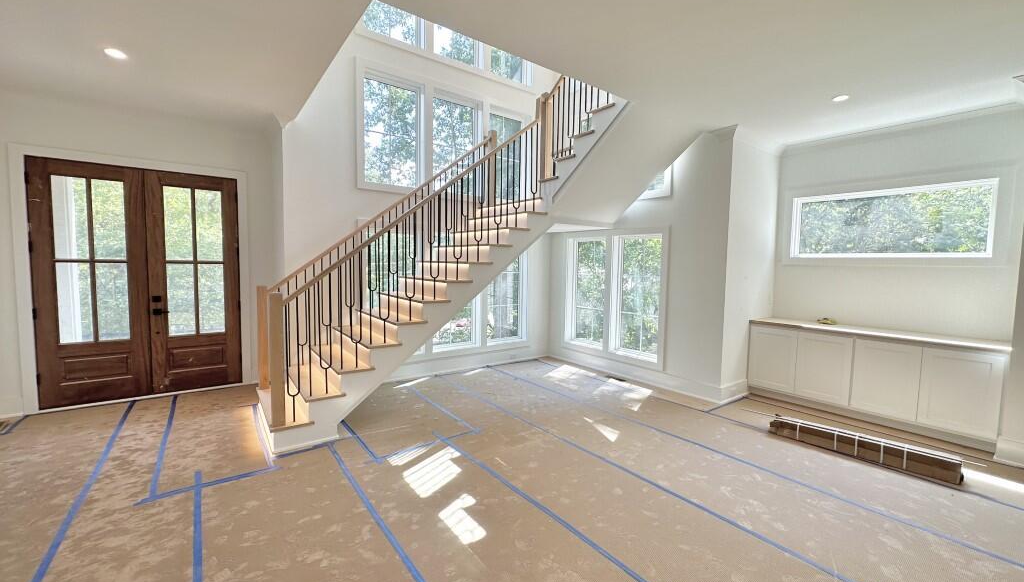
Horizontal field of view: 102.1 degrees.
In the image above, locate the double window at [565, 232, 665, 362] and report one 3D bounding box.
[{"bbox_3d":[1.409,0.046,5.961,0.100,1.643,1.642,-2,5,-38],"label":"double window"}]

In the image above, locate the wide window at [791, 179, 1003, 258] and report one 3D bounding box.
[{"bbox_3d":[4.057,-0.736,4.563,0.100,0.733,1.665,-2,5,-38],"label":"wide window"}]

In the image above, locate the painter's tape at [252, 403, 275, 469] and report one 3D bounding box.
[{"bbox_3d":[-2.245,1.243,3.685,0.052,0.009,1.617,-2,5,-38],"label":"painter's tape"}]

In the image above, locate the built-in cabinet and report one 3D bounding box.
[{"bbox_3d":[3.727,0.862,4.414,0.650,0.902,2.017,-2,5,-38],"label":"built-in cabinet"}]

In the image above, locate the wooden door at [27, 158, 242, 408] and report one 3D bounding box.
[{"bbox_3d":[-3.968,-0.077,4.516,1.671,2.444,0.080,-2,5,-38],"label":"wooden door"}]

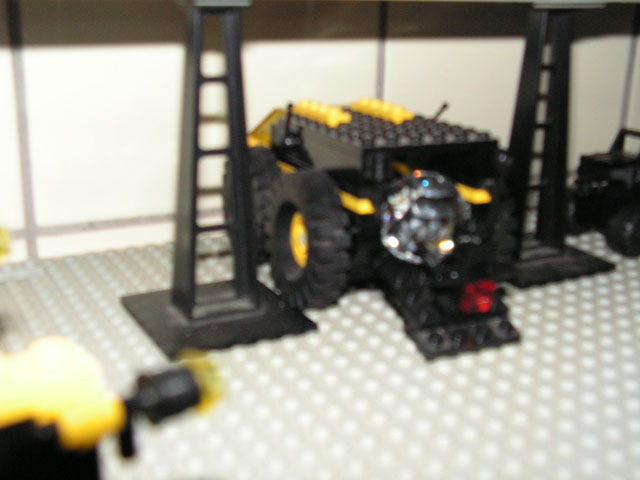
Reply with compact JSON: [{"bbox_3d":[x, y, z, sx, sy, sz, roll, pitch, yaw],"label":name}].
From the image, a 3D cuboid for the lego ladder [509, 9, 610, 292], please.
[{"bbox_3d":[0.087,-0.038,0.310,0.048,0.097,0.048,-8,20,-27],"label":"lego ladder"}]

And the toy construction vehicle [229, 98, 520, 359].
[{"bbox_3d":[0.022,-0.015,0.289,0.078,0.065,0.126,-7,19,-23],"label":"toy construction vehicle"}]

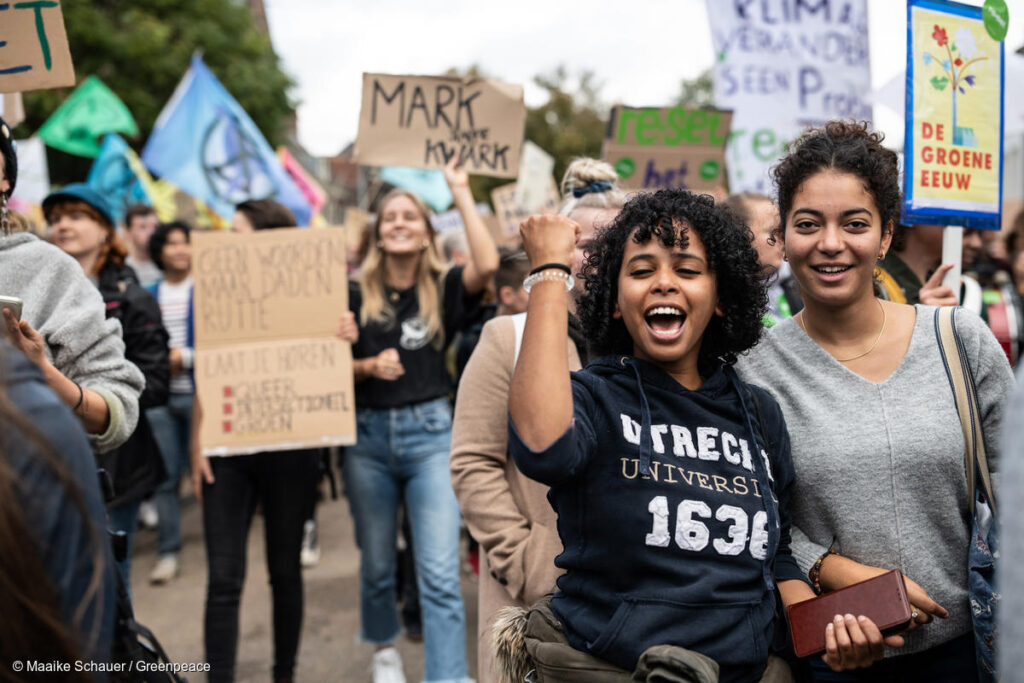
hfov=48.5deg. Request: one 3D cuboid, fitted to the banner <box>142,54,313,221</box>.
[{"bbox_3d":[-1.800,-1.266,7.200,1.100,1.080,0.250,0,3,-9],"label":"banner"}]

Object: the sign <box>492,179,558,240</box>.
[{"bbox_3d":[0.098,-0.854,7.200,0.400,0.360,0.030,-14,0,0],"label":"sign"}]

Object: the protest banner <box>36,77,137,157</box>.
[{"bbox_3d":[-3.275,-1.740,8.800,0.780,0.630,0.200,0,3,-6],"label":"protest banner"}]

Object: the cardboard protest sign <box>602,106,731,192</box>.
[{"bbox_3d":[0.711,-0.873,5.200,0.580,0.410,0.025,4,0,5],"label":"cardboard protest sign"}]

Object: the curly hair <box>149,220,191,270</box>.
[{"bbox_3d":[-1.603,-0.449,5.350,0.220,0.240,0.230,-2,4,-27],"label":"curly hair"}]

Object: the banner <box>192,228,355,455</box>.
[{"bbox_3d":[-0.743,-0.003,3.550,0.480,0.690,0.025,-3,0,-13],"label":"banner"}]

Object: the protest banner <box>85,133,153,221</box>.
[{"bbox_3d":[-2.829,-1.175,8.200,0.500,0.650,0.150,0,3,-9],"label":"protest banner"}]

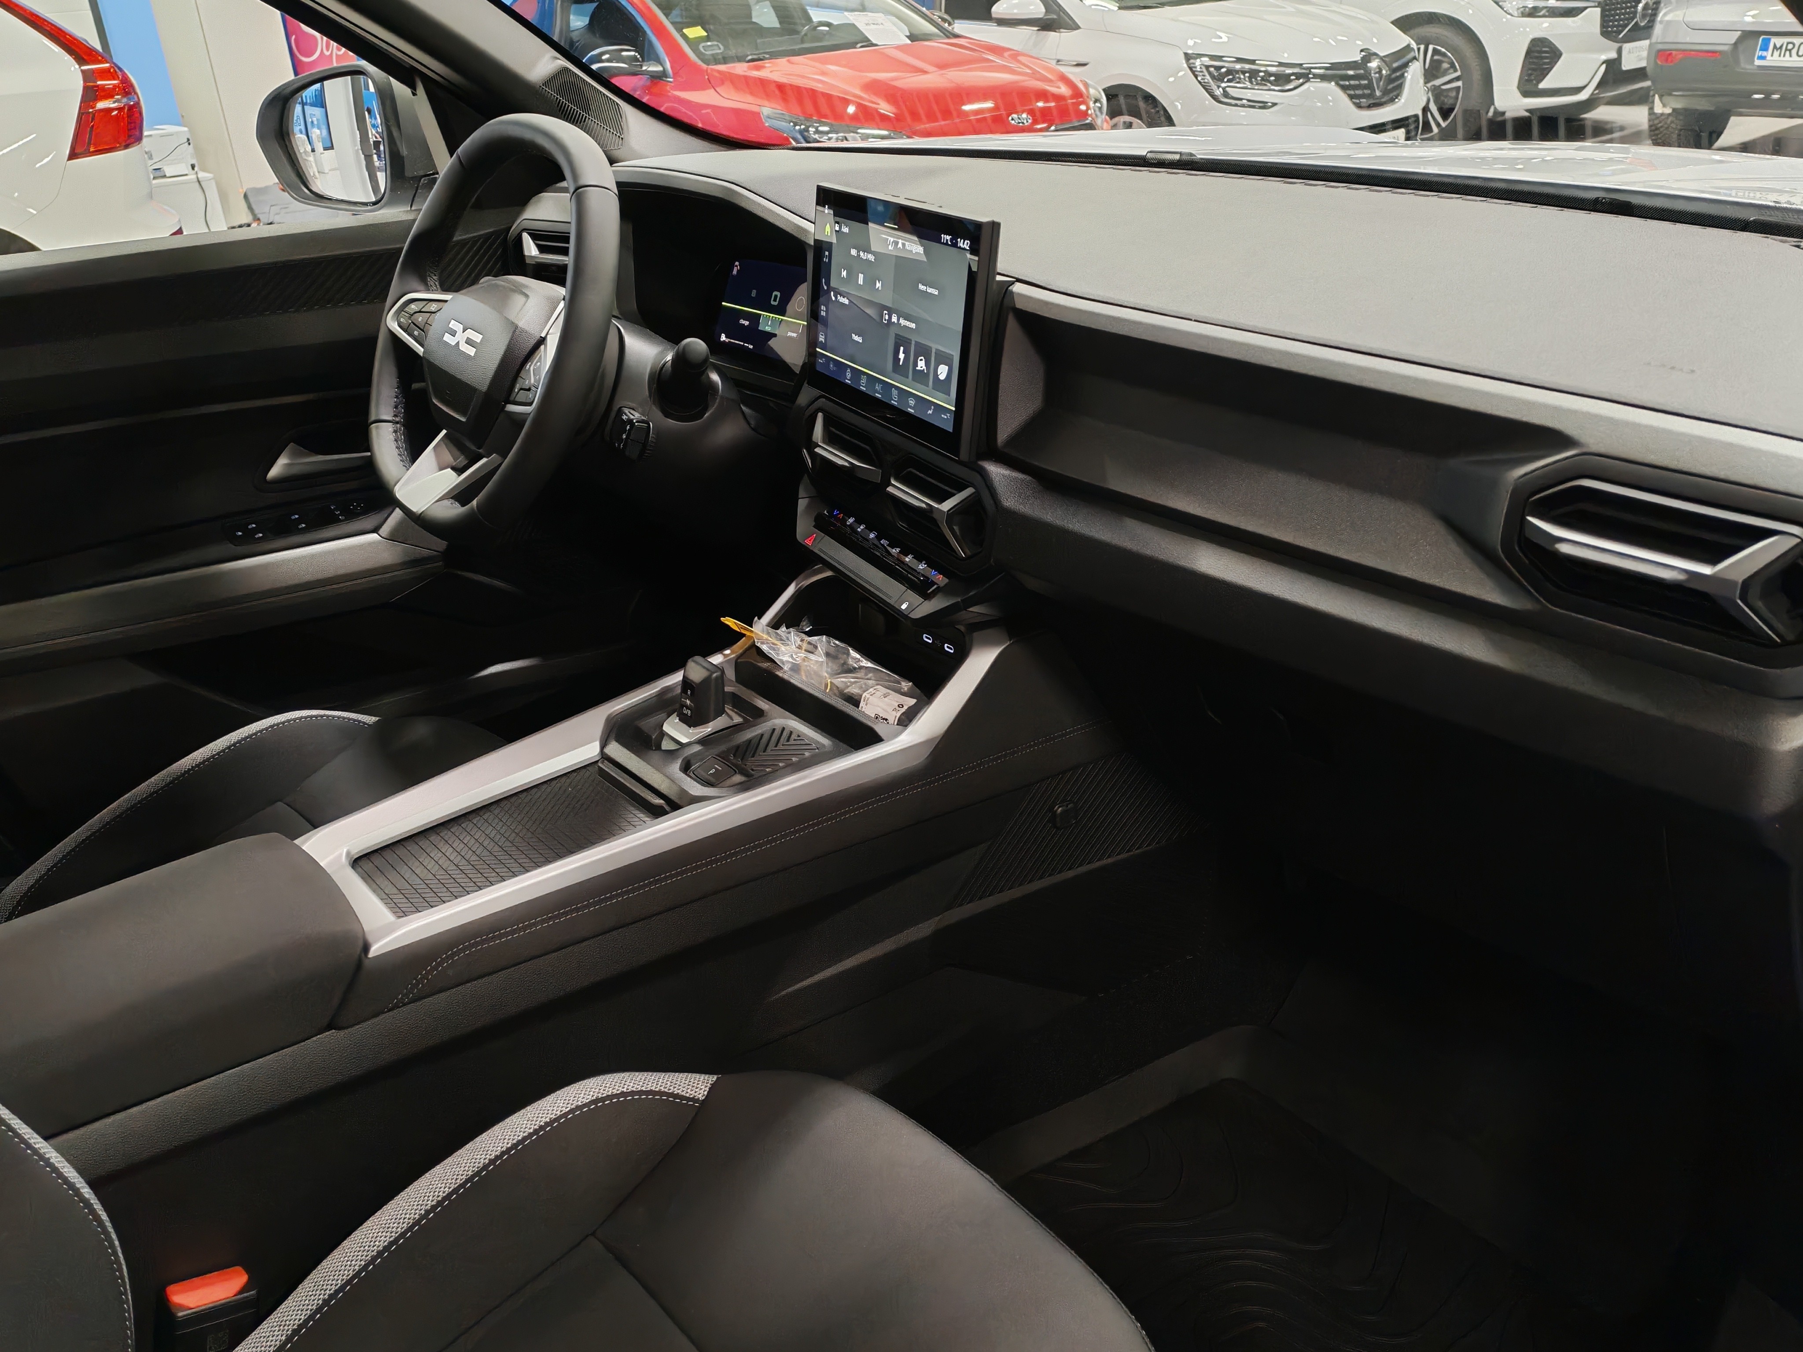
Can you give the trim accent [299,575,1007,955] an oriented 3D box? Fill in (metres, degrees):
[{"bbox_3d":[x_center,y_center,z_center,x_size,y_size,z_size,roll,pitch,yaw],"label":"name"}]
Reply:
[{"bbox_3d":[-0.173,0.042,1.012,0.470,0.080,0.240,-21,30,-33],"label":"trim accent"}]

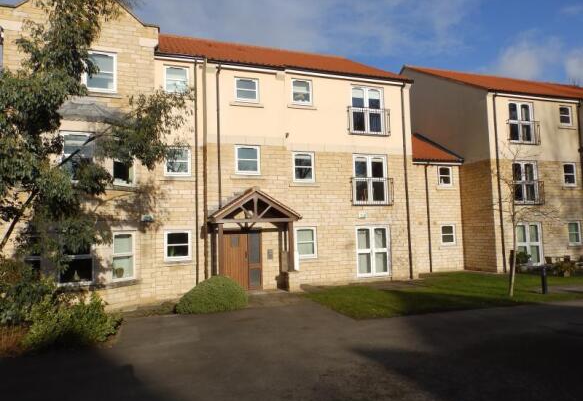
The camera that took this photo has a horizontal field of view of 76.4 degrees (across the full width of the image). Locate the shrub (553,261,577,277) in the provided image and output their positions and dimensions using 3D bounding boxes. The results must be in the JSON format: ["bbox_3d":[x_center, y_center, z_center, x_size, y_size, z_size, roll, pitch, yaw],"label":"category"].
[{"bbox_3d":[11.019,2.745,14.954,0.780,0.620,0.700,-4,-5,36],"label":"shrub"}]

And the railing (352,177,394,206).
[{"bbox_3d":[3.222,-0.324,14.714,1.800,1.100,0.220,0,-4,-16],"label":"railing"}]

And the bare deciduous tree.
[{"bbox_3d":[6.998,0.565,11.057,1.720,4.630,1.650,-4,-5,32],"label":"bare deciduous tree"}]

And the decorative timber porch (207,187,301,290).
[{"bbox_3d":[-1.272,1.388,12.669,3.030,3.600,1.350,0,-4,-16],"label":"decorative timber porch"}]

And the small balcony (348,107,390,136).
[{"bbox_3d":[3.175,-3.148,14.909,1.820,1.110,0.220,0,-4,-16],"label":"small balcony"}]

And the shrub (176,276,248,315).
[{"bbox_3d":[-2.277,2.653,10.734,2.000,0.860,1.600,0,-4,-16],"label":"shrub"}]

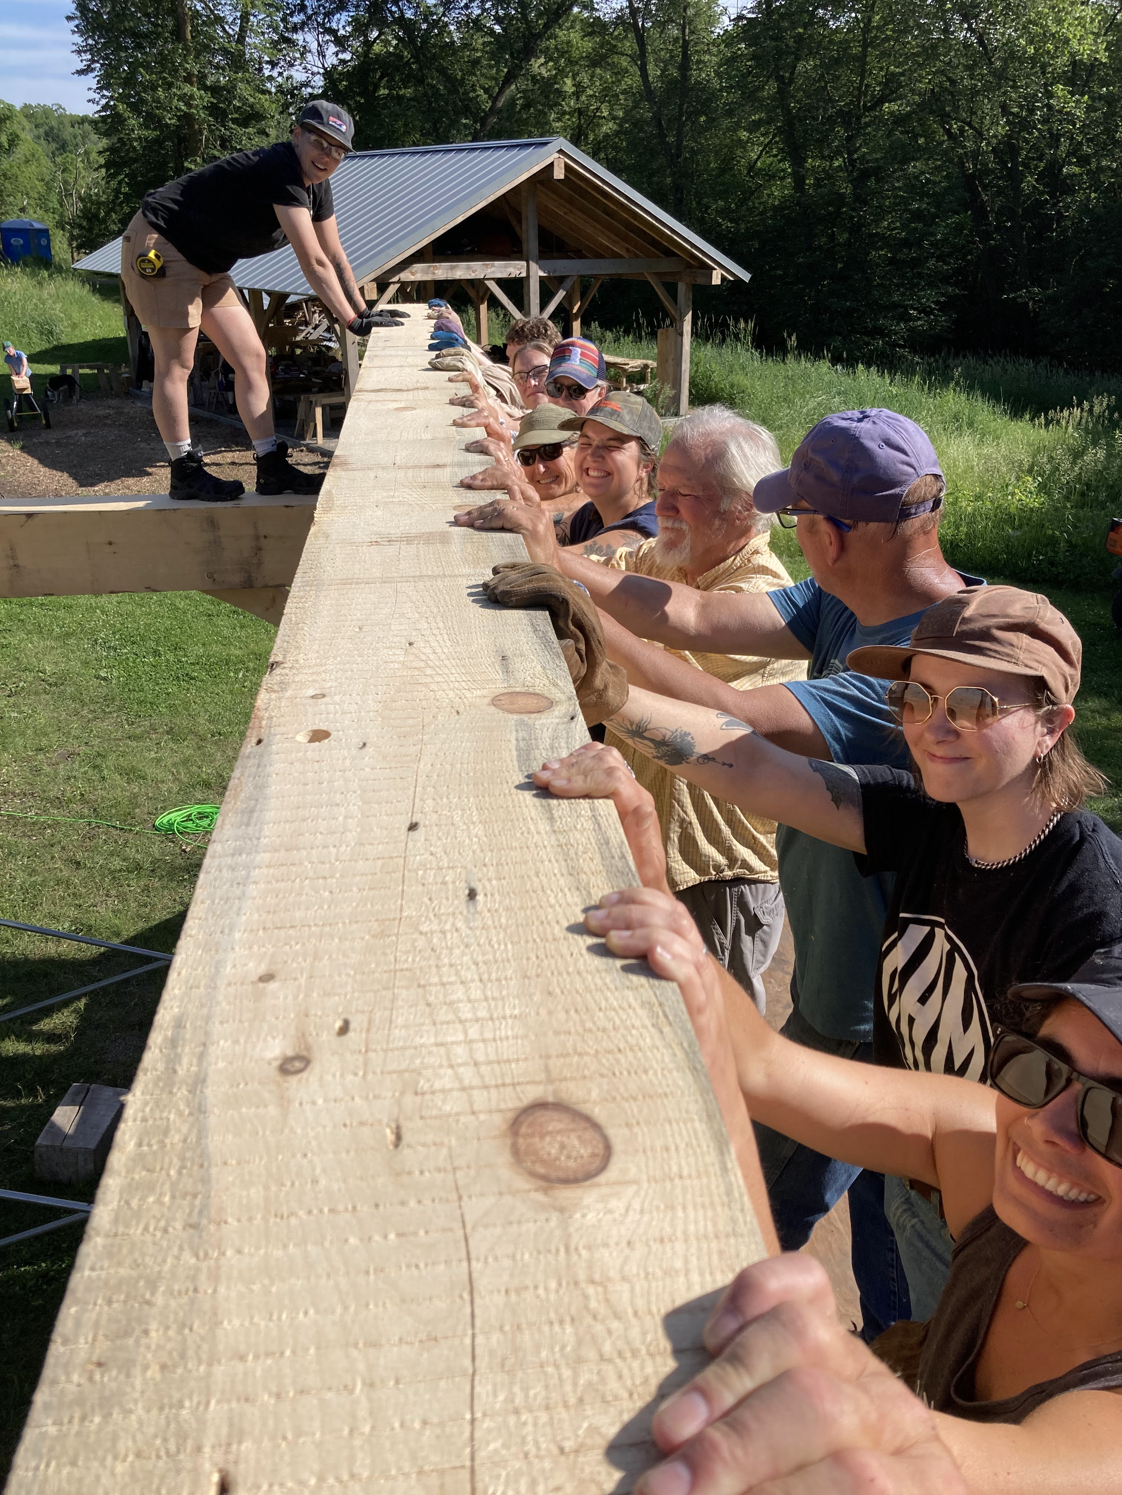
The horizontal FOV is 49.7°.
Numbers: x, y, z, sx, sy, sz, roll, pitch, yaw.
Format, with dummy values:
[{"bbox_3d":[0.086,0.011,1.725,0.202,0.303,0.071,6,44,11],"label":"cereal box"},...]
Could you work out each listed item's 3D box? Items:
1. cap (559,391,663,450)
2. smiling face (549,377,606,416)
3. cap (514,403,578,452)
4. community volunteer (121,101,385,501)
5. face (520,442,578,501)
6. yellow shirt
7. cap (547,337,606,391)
[{"bbox_3d":[0.112,-0.734,2.720,0.180,0.140,0.260,16,19,32],"label":"cap"},{"bbox_3d":[0.040,-1.025,3.580,0.150,0.170,0.140,16,28,19],"label":"smiling face"},{"bbox_3d":[-0.038,-0.843,3.180,0.180,0.130,0.250,-1,16,29],"label":"cap"},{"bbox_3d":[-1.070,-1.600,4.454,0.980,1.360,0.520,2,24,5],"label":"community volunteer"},{"bbox_3d":[-0.029,-0.724,3.170,0.145,0.170,0.140,-4,15,28],"label":"face"},{"bbox_3d":[0.275,-0.056,2.438,0.400,0.740,0.470,-12,27,-25],"label":"yellow shirt"},{"bbox_3d":[0.047,-1.149,3.620,0.175,0.150,0.260,18,29,18],"label":"cap"}]

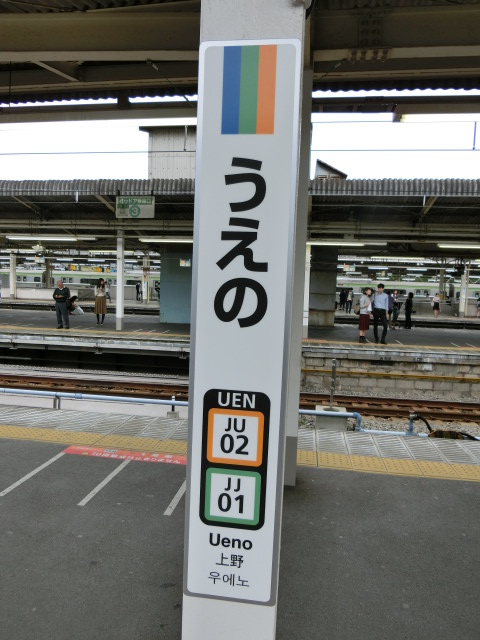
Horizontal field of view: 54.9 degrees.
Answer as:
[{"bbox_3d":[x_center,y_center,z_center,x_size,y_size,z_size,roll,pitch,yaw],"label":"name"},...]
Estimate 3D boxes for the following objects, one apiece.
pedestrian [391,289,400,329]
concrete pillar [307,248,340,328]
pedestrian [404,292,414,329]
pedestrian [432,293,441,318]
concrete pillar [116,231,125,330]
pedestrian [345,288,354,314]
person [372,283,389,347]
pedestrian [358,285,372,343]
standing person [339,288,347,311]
[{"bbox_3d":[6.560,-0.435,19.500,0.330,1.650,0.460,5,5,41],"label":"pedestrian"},{"bbox_3d":[3.538,-1.407,19.700,1.120,3.400,1.100,3,4,8],"label":"concrete pillar"},{"bbox_3d":[7.555,-0.414,20.600,0.330,1.630,0.450,1,4,-21],"label":"pedestrian"},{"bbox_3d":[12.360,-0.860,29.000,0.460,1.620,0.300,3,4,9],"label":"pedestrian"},{"bbox_3d":[-3.749,-1.239,14.500,0.240,3.150,0.240,3,4,8],"label":"concrete pillar"},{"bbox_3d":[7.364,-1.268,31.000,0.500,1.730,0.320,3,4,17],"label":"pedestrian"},{"bbox_3d":[4.043,-0.164,13.300,0.500,1.740,0.320,3,4,9],"label":"person"},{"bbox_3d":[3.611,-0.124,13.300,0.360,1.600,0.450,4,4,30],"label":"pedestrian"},{"bbox_3d":[8.134,-1.572,36.500,0.480,1.660,0.320,0,4,-24],"label":"standing person"}]

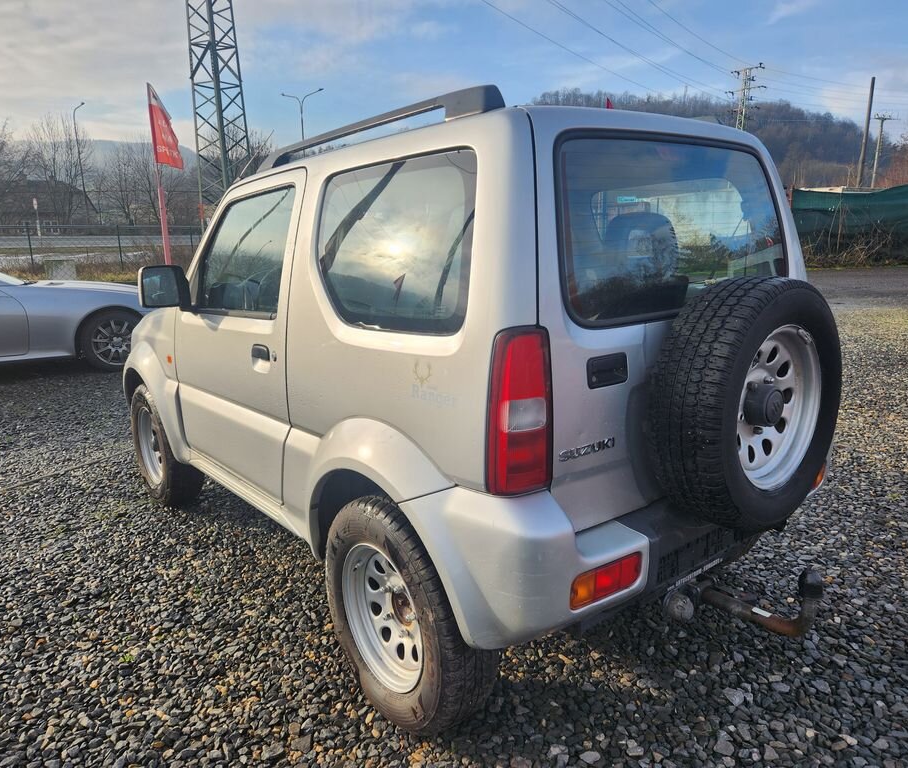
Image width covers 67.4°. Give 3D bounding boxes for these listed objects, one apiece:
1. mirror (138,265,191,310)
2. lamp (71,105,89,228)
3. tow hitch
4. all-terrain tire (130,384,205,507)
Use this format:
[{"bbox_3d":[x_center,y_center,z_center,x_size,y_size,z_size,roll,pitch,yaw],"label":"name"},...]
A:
[{"bbox_3d":[-1.234,-0.407,2.890,0.202,0.188,0.110,-11,15,-38],"label":"mirror"},{"bbox_3d":[-25.118,-14.859,46.346,1.200,8.300,0.300,4,14,22],"label":"lamp"},{"bbox_3d":[0.733,0.563,1.765,0.285,0.200,0.315,-11,15,-38],"label":"tow hitch"},{"bbox_3d":[-1.560,0.324,3.677,0.205,0.655,0.656,-11,15,-38],"label":"all-terrain tire"}]

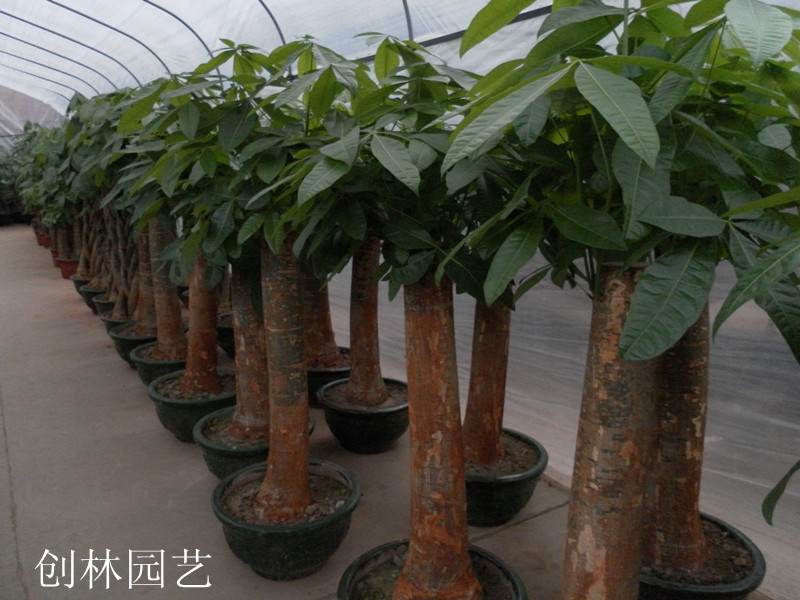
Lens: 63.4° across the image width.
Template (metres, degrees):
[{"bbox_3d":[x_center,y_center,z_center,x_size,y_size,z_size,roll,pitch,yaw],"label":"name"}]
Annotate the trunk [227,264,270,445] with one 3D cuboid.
[{"bbox_3d":[-0.536,0.140,2.316,0.173,0.761,0.173,1,11,0],"label":"trunk"}]

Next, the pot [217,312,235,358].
[{"bbox_3d":[-0.988,0.234,4.106,0.420,0.223,0.420,1,11,0],"label":"pot"}]

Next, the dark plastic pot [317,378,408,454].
[{"bbox_3d":[-0.166,0.524,2.864,0.413,0.240,0.413,2,10,0],"label":"dark plastic pot"}]

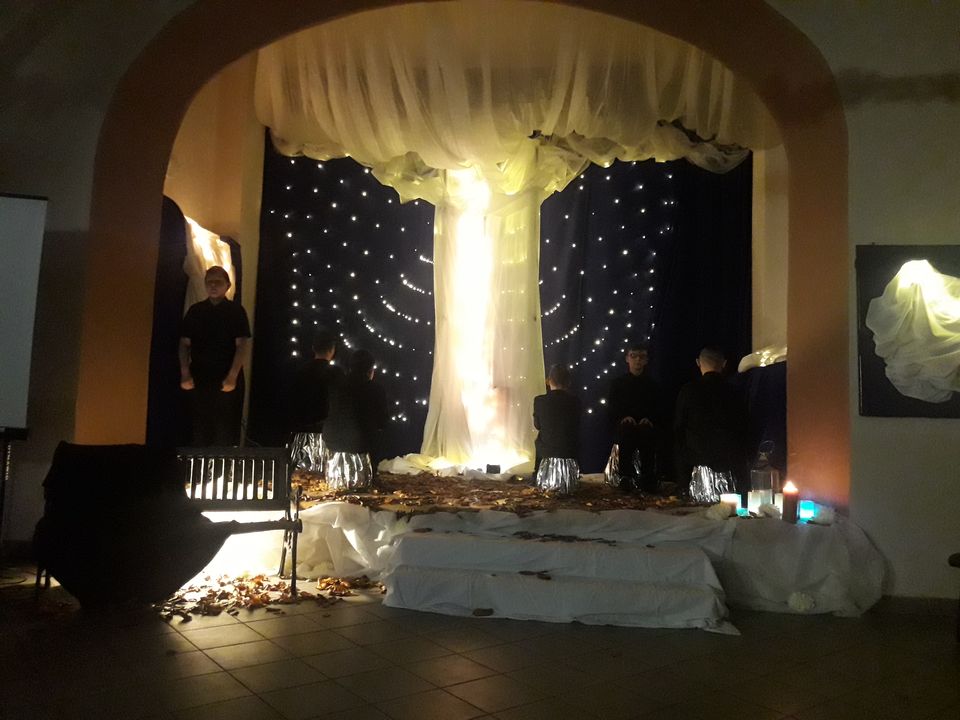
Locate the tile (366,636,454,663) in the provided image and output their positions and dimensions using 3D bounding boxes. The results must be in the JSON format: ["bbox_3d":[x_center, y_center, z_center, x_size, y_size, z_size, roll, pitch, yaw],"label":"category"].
[{"bbox_3d":[-0.314,1.303,3.474,0.310,0.010,0.310,5,-5,-38],"label":"tile"}]

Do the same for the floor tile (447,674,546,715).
[{"bbox_3d":[0.065,1.284,2.984,0.310,0.010,0.310,5,-5,-38],"label":"floor tile"}]

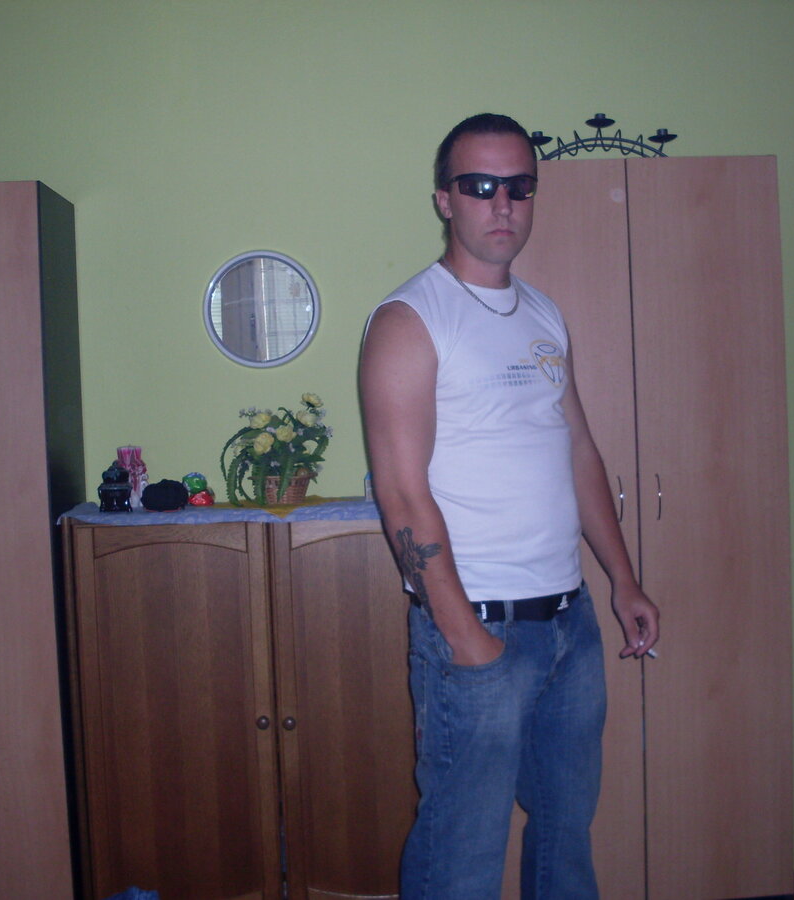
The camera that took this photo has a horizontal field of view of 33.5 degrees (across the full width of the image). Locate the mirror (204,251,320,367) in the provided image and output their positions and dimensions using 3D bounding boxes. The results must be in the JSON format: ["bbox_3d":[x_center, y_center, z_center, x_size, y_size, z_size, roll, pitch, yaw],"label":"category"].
[{"bbox_3d":[-0.355,-0.372,3.467,0.305,0.307,0.025,-2,2,-1],"label":"mirror"}]

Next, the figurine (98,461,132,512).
[{"bbox_3d":[-0.718,0.092,3.347,0.084,0.128,0.075,-2,2,-1],"label":"figurine"}]

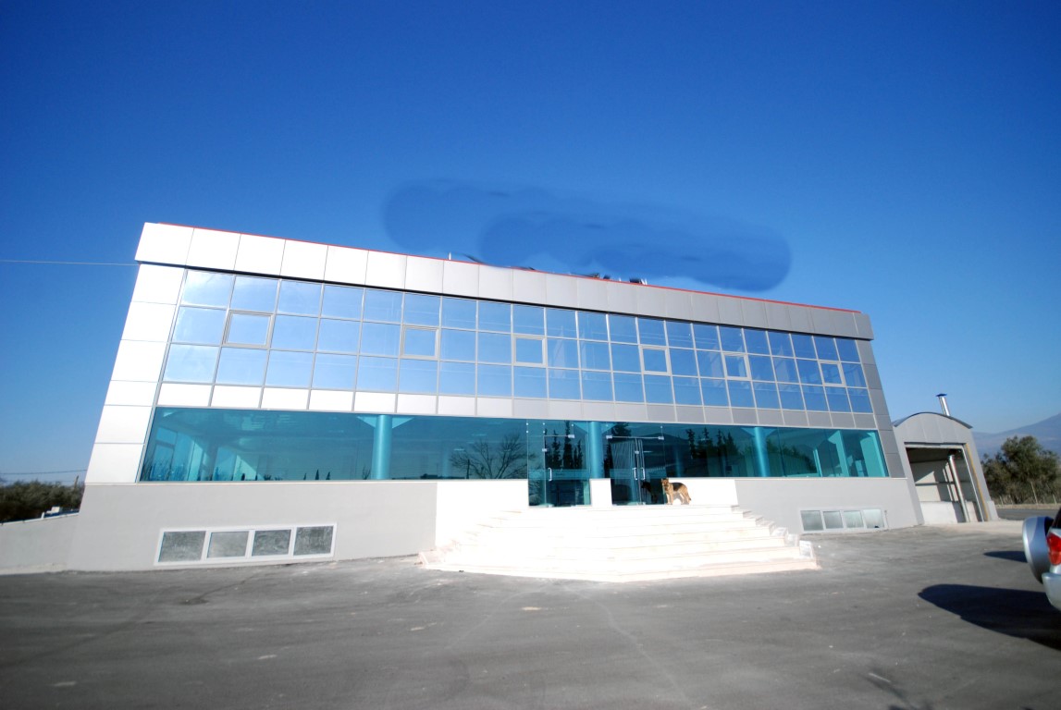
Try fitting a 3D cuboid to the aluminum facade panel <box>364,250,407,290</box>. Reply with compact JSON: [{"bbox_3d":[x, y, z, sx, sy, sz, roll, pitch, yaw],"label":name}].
[{"bbox_3d":[-4.608,-2.707,14.243,1.188,1.188,0.100,4,-18,-16],"label":"aluminum facade panel"}]

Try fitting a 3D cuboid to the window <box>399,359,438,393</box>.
[{"bbox_3d":[-3.412,0.661,13.572,1.142,1.042,0.080,4,-18,-16],"label":"window"}]

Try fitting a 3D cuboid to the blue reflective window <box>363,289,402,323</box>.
[{"bbox_3d":[-4.635,-1.524,14.036,1.152,1.068,0.100,4,-18,-16],"label":"blue reflective window"}]

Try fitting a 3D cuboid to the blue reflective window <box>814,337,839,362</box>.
[{"bbox_3d":[12.540,-0.261,18.768,1.130,1.041,0.080,4,-18,-16],"label":"blue reflective window"}]

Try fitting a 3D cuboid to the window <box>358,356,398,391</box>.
[{"bbox_3d":[-4.795,0.617,13.934,1.212,1.121,0.080,4,-18,-16],"label":"window"}]

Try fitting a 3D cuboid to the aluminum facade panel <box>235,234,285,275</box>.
[{"bbox_3d":[-8.063,-2.957,13.262,1.188,1.188,0.100,4,-18,-16],"label":"aluminum facade panel"}]

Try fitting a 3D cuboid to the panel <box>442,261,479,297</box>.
[{"bbox_3d":[-2.309,-2.536,14.921,1.200,1.220,0.080,4,-19,-16],"label":"panel"}]

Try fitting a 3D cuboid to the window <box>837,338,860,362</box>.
[{"bbox_3d":[13.792,-0.190,19.272,1.116,1.044,0.080,4,-19,-16],"label":"window"}]

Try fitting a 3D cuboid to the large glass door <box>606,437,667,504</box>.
[{"bbox_3d":[3.574,3.834,14.707,2.071,2.178,0.080,4,-18,-16],"label":"large glass door"}]

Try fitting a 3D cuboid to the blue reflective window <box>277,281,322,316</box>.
[{"bbox_3d":[-7.235,-1.734,13.953,1.212,1.075,0.080,4,-18,-16],"label":"blue reflective window"}]

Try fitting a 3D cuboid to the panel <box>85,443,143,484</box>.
[{"bbox_3d":[-10.262,2.659,10.935,0.972,0.960,0.060,4,-18,-16],"label":"panel"}]

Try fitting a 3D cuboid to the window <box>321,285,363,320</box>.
[{"bbox_3d":[-5.731,-1.595,13.582,1.142,1.048,0.080,4,-18,-16],"label":"window"}]

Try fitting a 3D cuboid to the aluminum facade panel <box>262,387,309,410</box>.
[{"bbox_3d":[-6.885,1.242,12.447,1.116,0.552,0.080,4,-19,-16],"label":"aluminum facade panel"}]

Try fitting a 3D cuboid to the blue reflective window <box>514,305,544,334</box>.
[{"bbox_3d":[-0.024,-1.140,14.813,1.114,1.021,0.060,4,-18,-16],"label":"blue reflective window"}]

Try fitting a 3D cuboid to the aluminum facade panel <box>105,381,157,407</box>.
[{"bbox_3d":[-10.234,0.993,11.377,1.018,0.639,0.080,4,-18,-16],"label":"aluminum facade panel"}]

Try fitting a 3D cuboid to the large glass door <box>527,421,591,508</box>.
[{"bbox_3d":[0.917,3.423,14.112,2.028,2.688,0.080,4,-18,-16],"label":"large glass door"}]

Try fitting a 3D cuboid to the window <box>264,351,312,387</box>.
[{"bbox_3d":[-6.903,0.424,12.718,1.152,1.055,0.100,4,-18,-16],"label":"window"}]

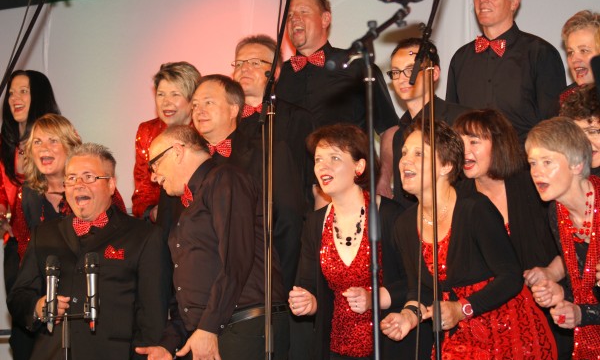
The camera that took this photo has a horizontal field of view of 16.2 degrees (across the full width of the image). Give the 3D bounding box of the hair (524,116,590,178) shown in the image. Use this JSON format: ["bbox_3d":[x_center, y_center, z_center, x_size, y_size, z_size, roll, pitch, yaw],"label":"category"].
[{"bbox_3d":[0.798,-0.098,6.550,0.175,0.190,0.220,-4,6,44],"label":"hair"}]

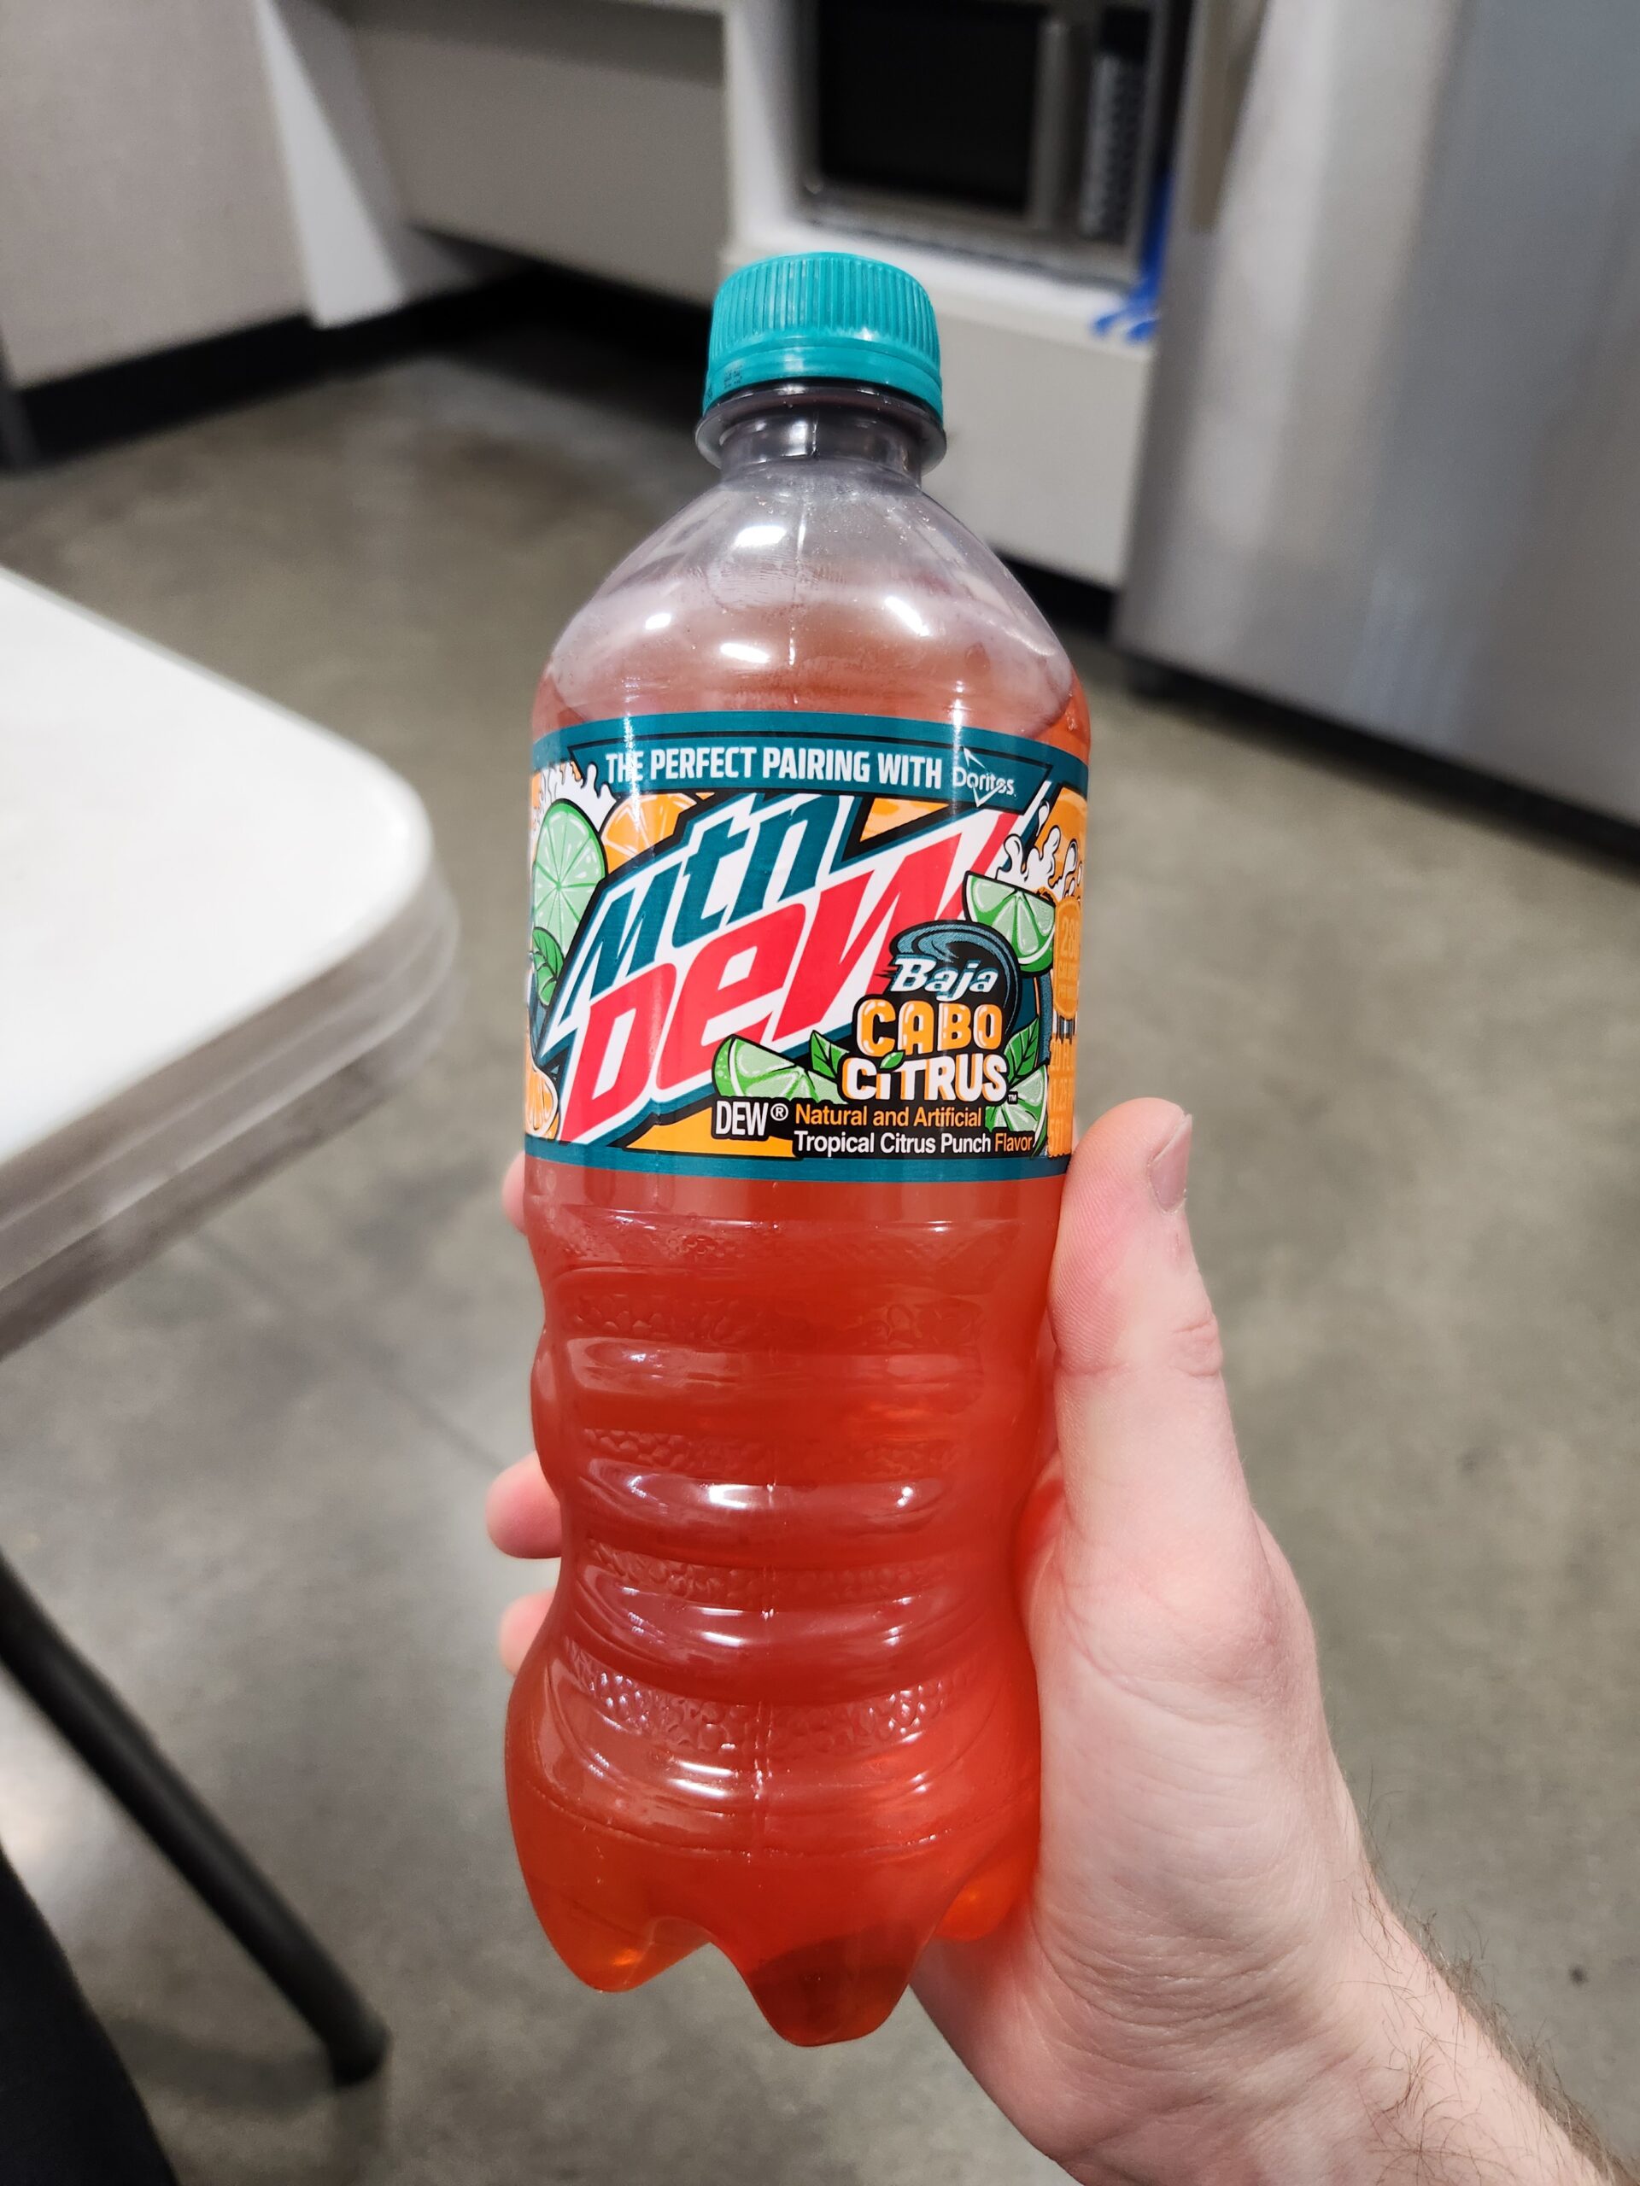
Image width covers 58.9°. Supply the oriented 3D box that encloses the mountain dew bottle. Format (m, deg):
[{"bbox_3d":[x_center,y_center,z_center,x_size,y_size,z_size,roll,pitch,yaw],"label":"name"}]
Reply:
[{"bbox_3d":[-0.003,0.007,0.194,0.072,0.219,0.072,2,3,-1],"label":"mountain dew bottle"}]

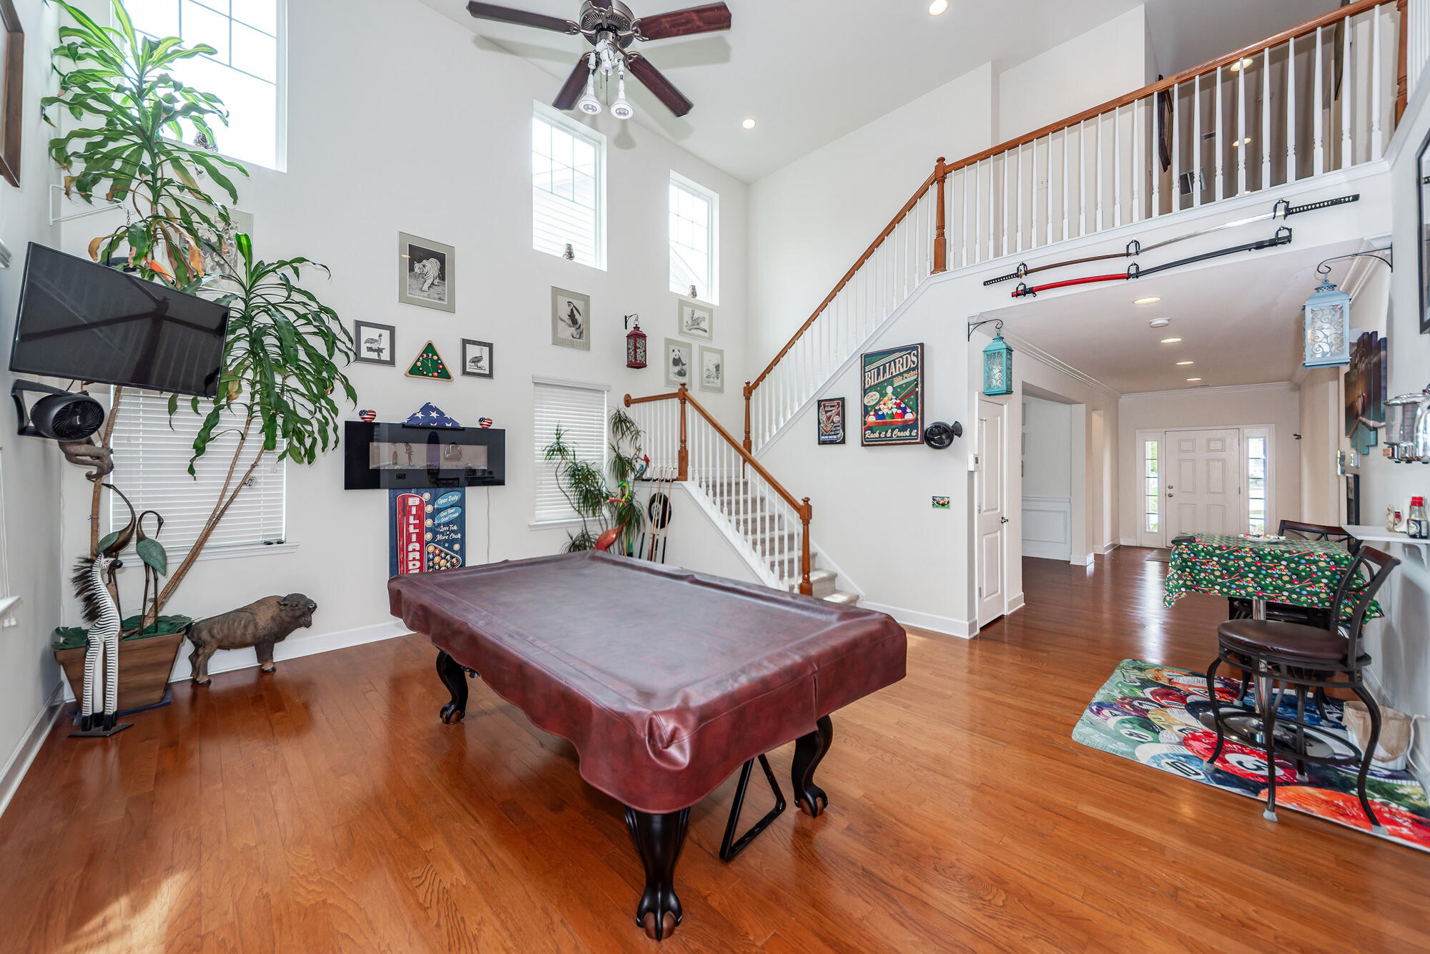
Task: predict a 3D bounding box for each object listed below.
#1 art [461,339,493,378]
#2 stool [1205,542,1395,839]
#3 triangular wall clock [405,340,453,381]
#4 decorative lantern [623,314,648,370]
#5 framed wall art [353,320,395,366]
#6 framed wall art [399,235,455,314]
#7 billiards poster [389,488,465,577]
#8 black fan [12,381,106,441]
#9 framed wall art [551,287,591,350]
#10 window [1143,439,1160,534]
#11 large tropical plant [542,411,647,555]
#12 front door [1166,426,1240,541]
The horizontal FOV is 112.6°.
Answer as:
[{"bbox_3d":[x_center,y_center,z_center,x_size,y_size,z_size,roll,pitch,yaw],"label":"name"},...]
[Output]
[{"bbox_3d":[-2.247,-1.116,4.524,0.289,0.348,0.025,-1,1,-44],"label":"art"},{"bbox_3d":[2.443,0.828,2.022,0.500,1.081,0.510,-1,1,-44],"label":"stool"},{"bbox_3d":[-2.529,-1.046,4.241,0.377,0.337,0.045,-1,1,-44],"label":"triangular wall clock"},{"bbox_3d":[-0.951,-1.583,5.562,0.170,0.660,0.310,-1,1,-44],"label":"decorative lantern"},{"bbox_3d":[-2.825,-1.111,3.971,0.290,0.345,0.025,-1,1,-44],"label":"framed wall art"},{"bbox_3d":[-2.545,-1.806,4.235,0.445,0.610,0.025,-1,1,-44],"label":"framed wall art"},{"bbox_3d":[-2.540,0.549,4.253,0.612,0.900,0.025,-1,1,-44],"label":"billiards poster"},{"bbox_3d":[-3.286,-0.331,2.391,0.225,0.270,0.225,0,1,-4],"label":"black fan"},{"bbox_3d":[-1.552,-1.711,5.184,0.457,0.628,0.025,-1,1,-44],"label":"framed wall art"},{"bbox_3d":[7.855,0.174,8.575,0.050,1.664,0.206,-1,1,-44],"label":"window"},{"bbox_3d":[-1.214,0.323,4.898,0.950,2.075,0.750,-1,1,-44],"label":"large tropical plant"},{"bbox_3d":[8.290,0.225,8.120,0.050,2.046,0.910,-1,1,-44],"label":"front door"}]

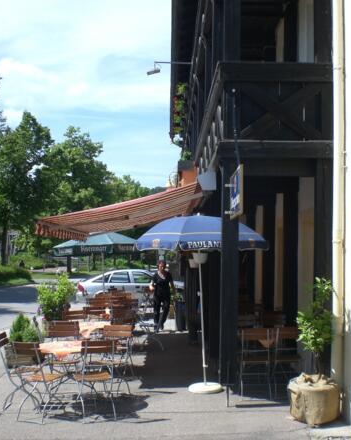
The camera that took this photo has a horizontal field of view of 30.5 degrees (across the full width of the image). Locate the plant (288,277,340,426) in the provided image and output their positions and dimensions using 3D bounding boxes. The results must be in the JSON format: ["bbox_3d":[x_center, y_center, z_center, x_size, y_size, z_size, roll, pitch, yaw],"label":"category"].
[{"bbox_3d":[1.463,1.352,6.788,0.540,1.510,0.530,0,-4,0],"label":"plant"}]

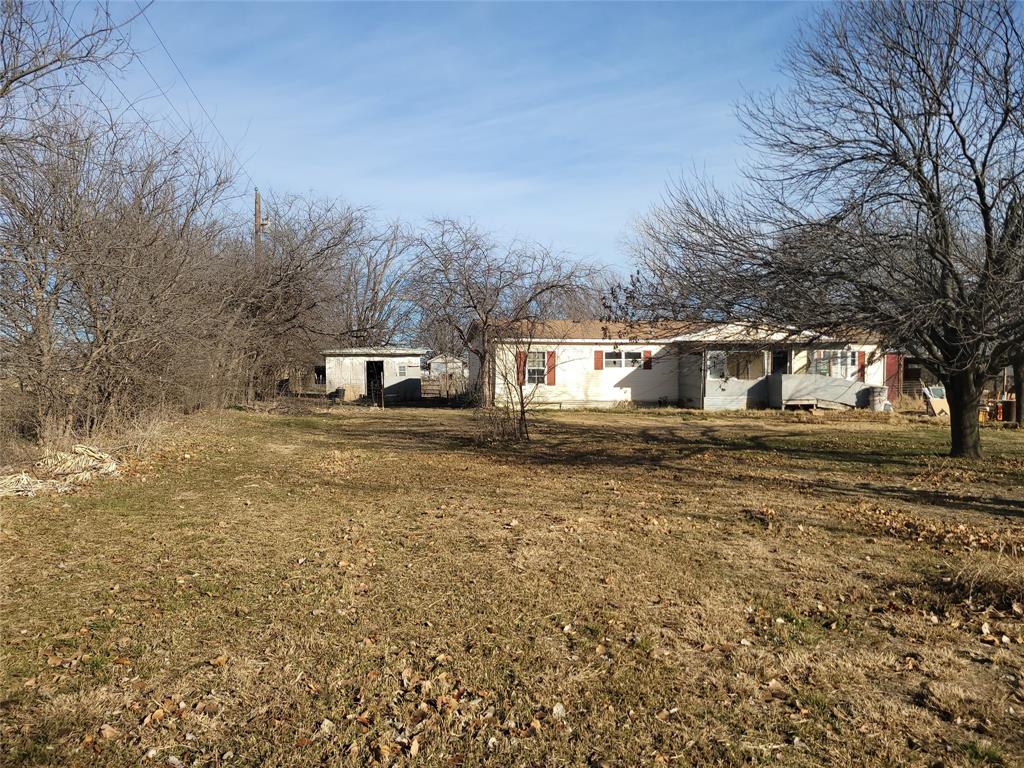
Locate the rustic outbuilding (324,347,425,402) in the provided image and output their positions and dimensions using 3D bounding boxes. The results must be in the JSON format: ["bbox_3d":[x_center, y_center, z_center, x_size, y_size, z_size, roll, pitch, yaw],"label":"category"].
[{"bbox_3d":[-7.369,-0.531,41.245,5.300,2.800,4.200,0,1,-10],"label":"rustic outbuilding"}]

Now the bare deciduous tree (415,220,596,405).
[{"bbox_3d":[-0.379,-3.020,33.128,8.000,8.200,7.300,0,1,0],"label":"bare deciduous tree"}]

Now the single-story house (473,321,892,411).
[{"bbox_3d":[7.951,-1.098,38.613,19.500,4.150,9.400,0,1,-11],"label":"single-story house"}]

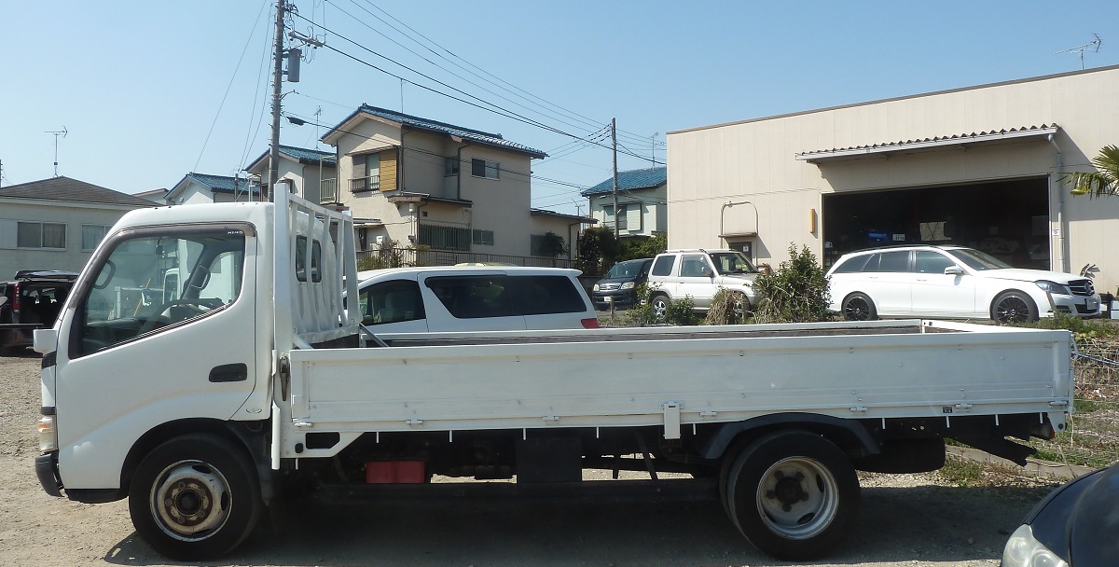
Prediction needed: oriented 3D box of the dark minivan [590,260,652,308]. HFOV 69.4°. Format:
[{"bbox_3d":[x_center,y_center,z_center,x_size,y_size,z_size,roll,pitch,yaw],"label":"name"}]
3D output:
[{"bbox_3d":[2.920,0.056,27.300,1.700,1.800,4.550,-1,-1,35],"label":"dark minivan"}]

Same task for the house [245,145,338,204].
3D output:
[{"bbox_3d":[-11.925,-3.683,45.505,6.300,7.000,8.800,-2,-2,42],"label":"house"}]

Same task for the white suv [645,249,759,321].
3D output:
[{"bbox_3d":[3.750,0.026,18.857,1.640,1.720,3.620,1,-2,-41],"label":"white suv"}]

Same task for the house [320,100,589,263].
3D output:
[{"bbox_3d":[-4.614,-3.817,38.143,6.500,7.050,11.000,-1,-2,40],"label":"house"}]

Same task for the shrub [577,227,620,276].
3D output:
[{"bbox_3d":[1.750,-1.430,36.500,1.950,2.400,1.900,0,-1,0],"label":"shrub"}]

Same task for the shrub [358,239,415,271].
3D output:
[{"bbox_3d":[-6.800,-1.081,31.745,2.100,1.300,1.600,-1,-2,40],"label":"shrub"}]

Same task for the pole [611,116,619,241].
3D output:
[{"bbox_3d":[3.140,-4.320,45.000,0.350,9.800,0.350,0,-1,0],"label":"pole"}]

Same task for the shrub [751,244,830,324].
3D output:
[{"bbox_3d":[4.320,0.040,15.200,1.400,1.470,1.350,0,-1,0],"label":"shrub"}]

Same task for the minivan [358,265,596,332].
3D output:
[{"bbox_3d":[-1.950,0.690,11.650,4.850,1.900,1.830,0,-1,-27],"label":"minivan"}]

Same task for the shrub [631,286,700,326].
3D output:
[{"bbox_3d":[2.210,0.458,16.900,1.300,0.870,1.050,0,-1,0],"label":"shrub"}]

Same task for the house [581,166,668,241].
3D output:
[{"bbox_3d":[6.100,-3.440,51.300,6.500,7.700,8.000,-1,-1,38],"label":"house"}]

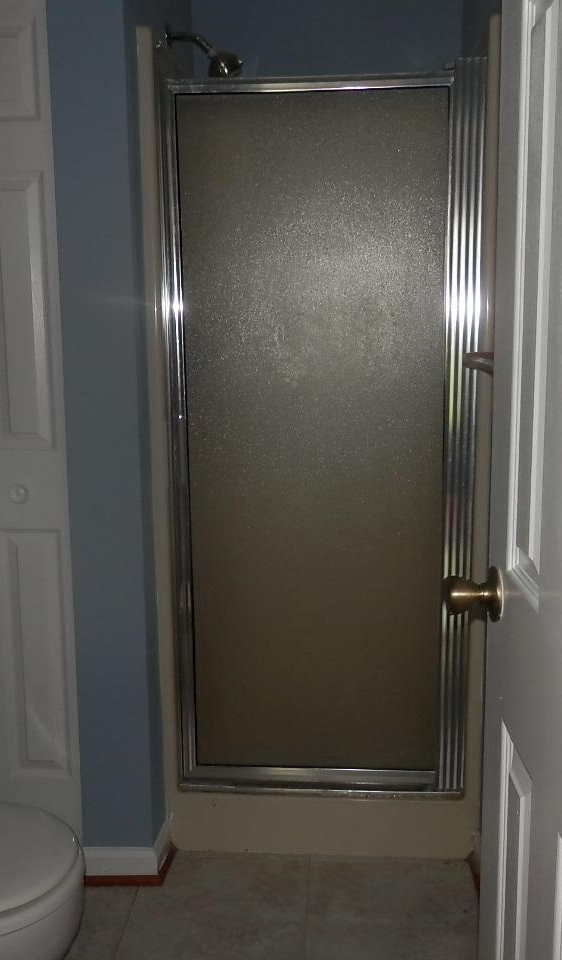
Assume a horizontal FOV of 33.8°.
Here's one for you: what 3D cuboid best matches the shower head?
[{"bbox_3d":[-0.198,-1.092,2.374,0.203,0.141,0.085,0,9,2],"label":"shower head"}]

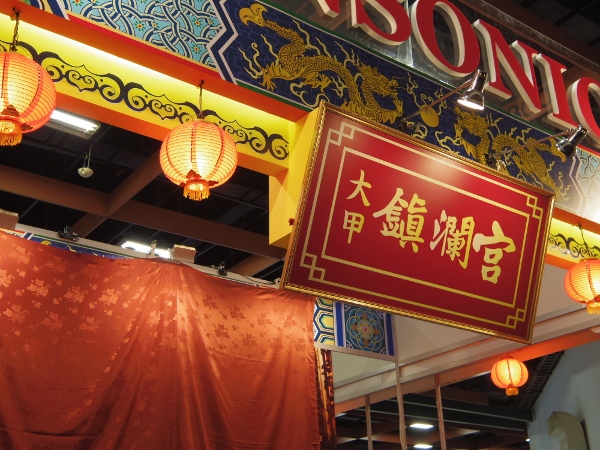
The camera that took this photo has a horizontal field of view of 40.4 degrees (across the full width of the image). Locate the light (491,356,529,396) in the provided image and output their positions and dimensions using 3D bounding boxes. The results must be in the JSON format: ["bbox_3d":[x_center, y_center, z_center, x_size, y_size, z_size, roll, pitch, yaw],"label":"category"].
[{"bbox_3d":[1.888,1.362,7.320,0.340,0.349,0.340,-1,-24,-1],"label":"light"}]

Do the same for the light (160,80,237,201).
[{"bbox_3d":[-0.439,-0.378,3.567,0.340,0.600,0.340,-1,-24,-1],"label":"light"}]

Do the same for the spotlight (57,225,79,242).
[{"bbox_3d":[-1.901,0.069,6.660,0.170,0.140,0.150,15,-29,-33],"label":"spotlight"}]

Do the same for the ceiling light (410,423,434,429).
[{"bbox_3d":[5.992,9.802,39.874,1.250,0.100,0.600,15,-29,-33],"label":"ceiling light"}]

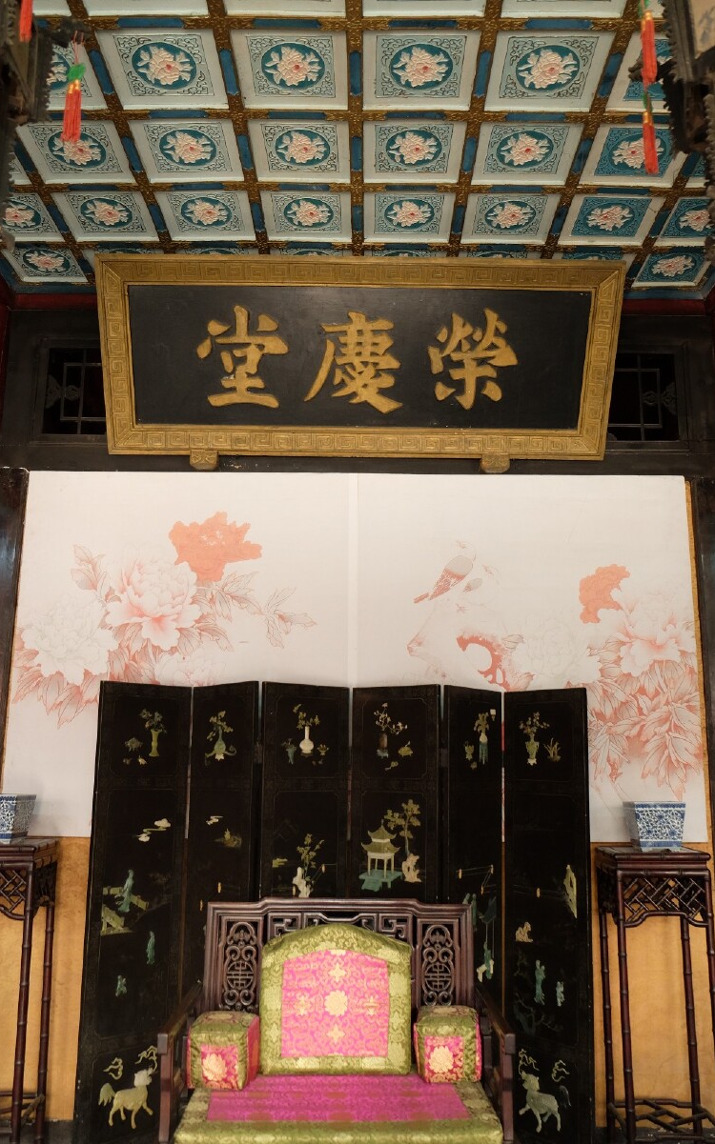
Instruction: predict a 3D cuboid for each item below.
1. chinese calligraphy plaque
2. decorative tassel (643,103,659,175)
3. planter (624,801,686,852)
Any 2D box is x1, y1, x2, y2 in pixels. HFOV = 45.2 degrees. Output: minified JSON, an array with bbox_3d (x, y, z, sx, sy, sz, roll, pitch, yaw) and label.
[{"bbox_3d":[0.008,-0.952,3.902,2.291,0.885,0.110,1,17,0],"label":"chinese calligraphy plaque"},{"bbox_3d":[0.769,-1.137,2.253,0.030,0.215,0.028,1,-11,1],"label":"decorative tassel"},{"bbox_3d":[1.211,1.033,3.484,0.200,0.190,0.185,0,-11,3],"label":"planter"}]

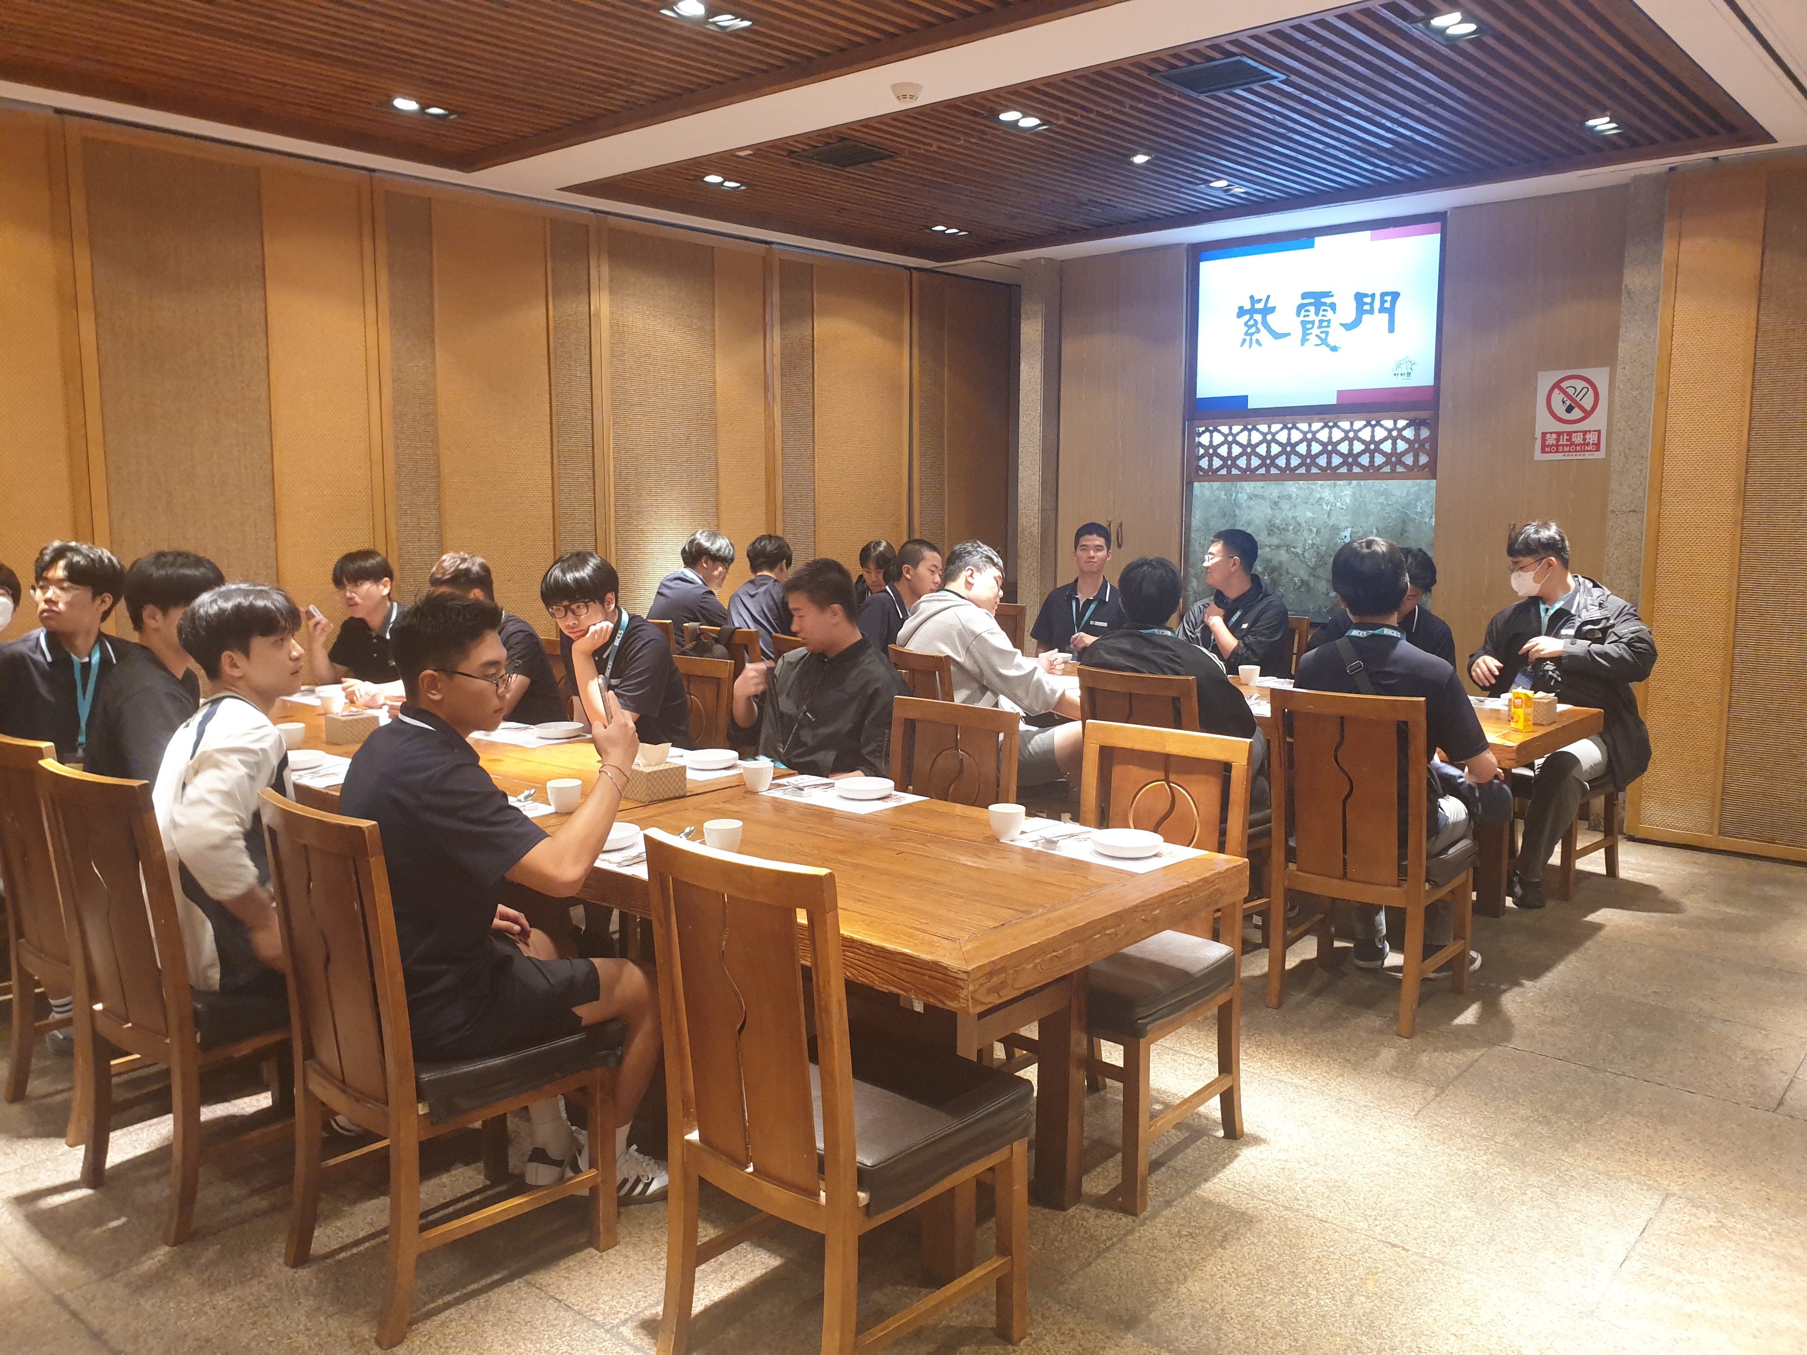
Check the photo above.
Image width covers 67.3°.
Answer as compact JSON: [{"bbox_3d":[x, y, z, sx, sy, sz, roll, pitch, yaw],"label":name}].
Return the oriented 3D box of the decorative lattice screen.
[{"bbox_3d":[2.096,-1.188,7.079,1.394,0.325,0.045,7,10,42],"label":"decorative lattice screen"}]

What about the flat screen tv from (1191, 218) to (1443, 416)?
[{"bbox_3d":[2.045,-1.784,6.840,1.280,0.850,0.070,7,10,41],"label":"flat screen tv"}]

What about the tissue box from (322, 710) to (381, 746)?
[{"bbox_3d":[-1.791,0.163,4.413,0.125,0.085,0.125,6,9,41],"label":"tissue box"}]

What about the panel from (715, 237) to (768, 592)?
[{"bbox_3d":[-0.857,-0.900,7.309,0.050,2.698,0.355,7,10,42],"label":"panel"}]

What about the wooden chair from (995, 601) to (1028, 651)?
[{"bbox_3d":[0.326,0.115,6.889,0.440,0.955,0.500,7,10,41],"label":"wooden chair"}]

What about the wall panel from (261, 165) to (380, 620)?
[{"bbox_3d":[-2.542,-0.737,6.091,0.060,2.900,0.470,7,10,44],"label":"wall panel"}]

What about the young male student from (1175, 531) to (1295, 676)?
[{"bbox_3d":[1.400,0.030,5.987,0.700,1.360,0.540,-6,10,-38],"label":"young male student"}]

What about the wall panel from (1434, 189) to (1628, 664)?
[{"bbox_3d":[2.849,-0.767,6.285,0.750,2.800,0.050,7,10,41],"label":"wall panel"}]

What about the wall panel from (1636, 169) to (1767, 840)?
[{"bbox_3d":[3.323,-0.695,5.677,0.316,2.756,0.050,7,10,42],"label":"wall panel"}]

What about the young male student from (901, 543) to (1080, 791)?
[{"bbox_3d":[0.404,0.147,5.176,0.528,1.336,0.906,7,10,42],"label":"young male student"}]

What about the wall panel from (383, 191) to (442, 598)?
[{"bbox_3d":[-2.119,-0.718,5.951,0.050,2.700,0.222,7,10,42],"label":"wall panel"}]

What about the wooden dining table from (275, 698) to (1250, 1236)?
[{"bbox_3d":[-1.158,0.637,3.992,4.240,0.756,0.945,6,9,41],"label":"wooden dining table"}]

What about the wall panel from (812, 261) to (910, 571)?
[{"bbox_3d":[-0.261,-1.016,8.395,0.060,2.900,0.810,7,10,44],"label":"wall panel"}]

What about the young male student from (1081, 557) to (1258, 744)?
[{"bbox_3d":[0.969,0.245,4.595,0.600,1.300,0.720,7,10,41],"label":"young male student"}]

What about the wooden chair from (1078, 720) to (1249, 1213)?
[{"bbox_3d":[0.502,0.628,3.180,0.455,0.970,0.520,6,9,41],"label":"wooden chair"}]

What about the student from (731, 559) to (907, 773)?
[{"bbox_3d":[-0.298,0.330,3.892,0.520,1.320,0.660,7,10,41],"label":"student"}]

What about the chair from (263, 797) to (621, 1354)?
[{"bbox_3d":[-0.903,0.676,2.663,0.421,0.962,0.509,7,10,42],"label":"chair"}]

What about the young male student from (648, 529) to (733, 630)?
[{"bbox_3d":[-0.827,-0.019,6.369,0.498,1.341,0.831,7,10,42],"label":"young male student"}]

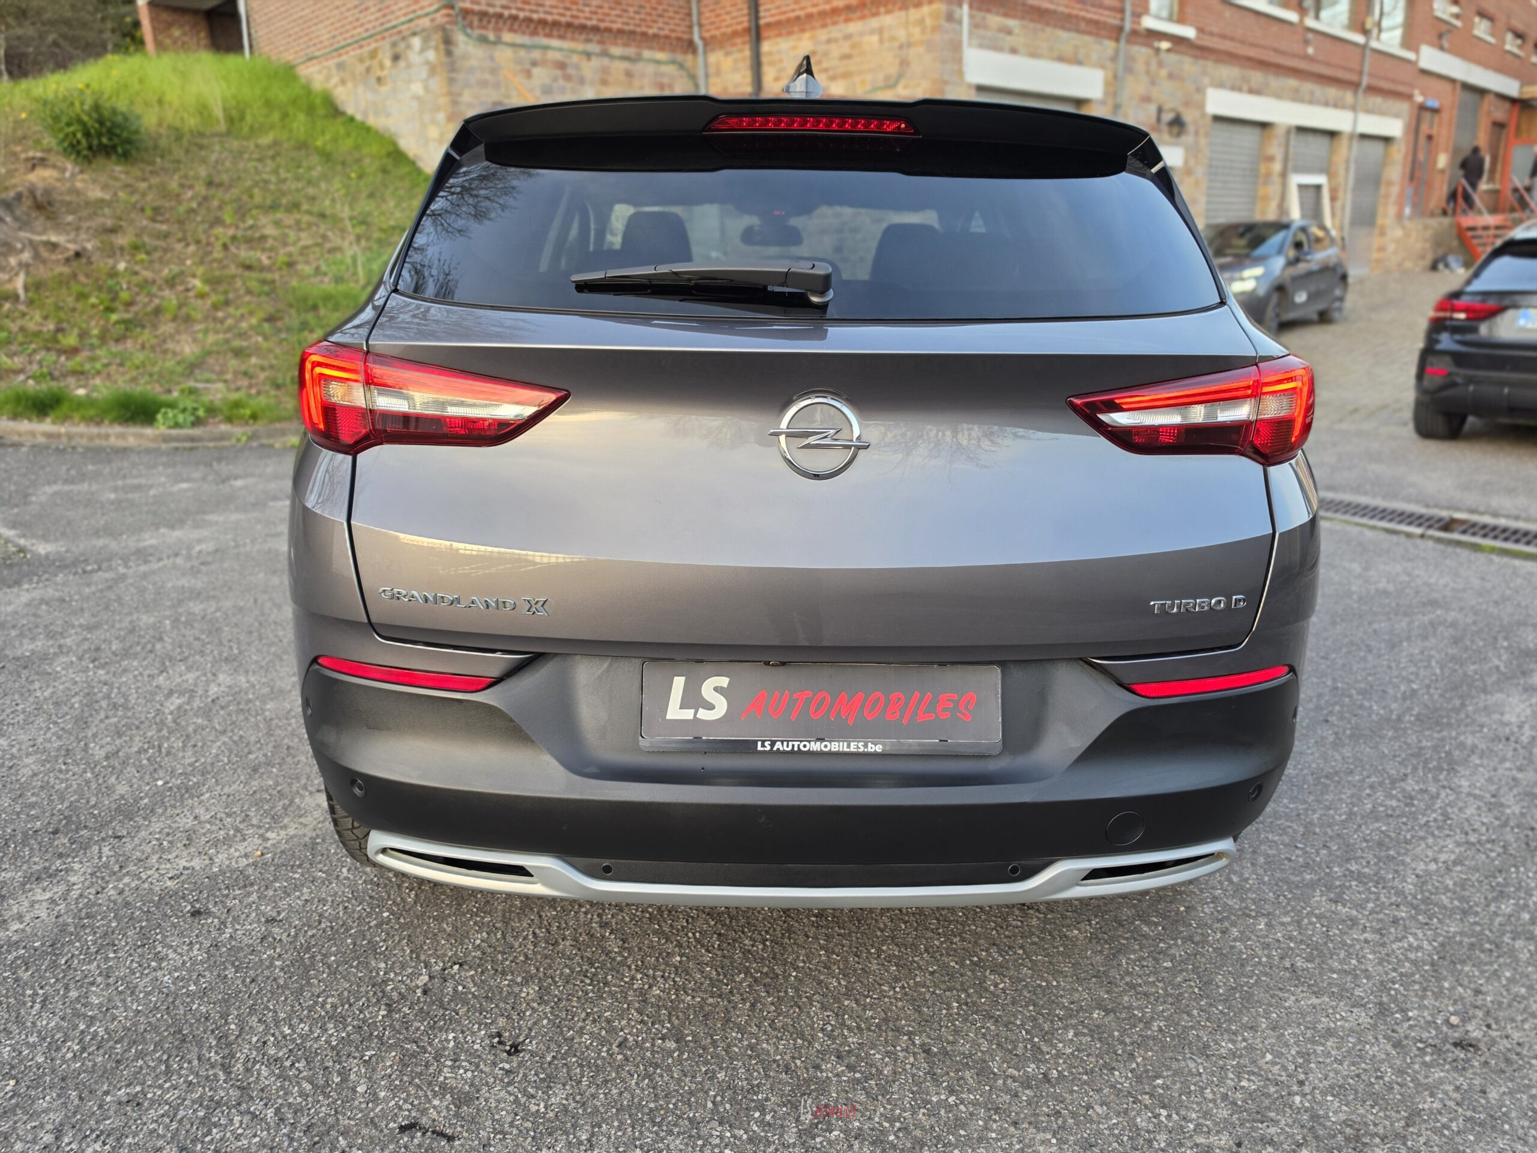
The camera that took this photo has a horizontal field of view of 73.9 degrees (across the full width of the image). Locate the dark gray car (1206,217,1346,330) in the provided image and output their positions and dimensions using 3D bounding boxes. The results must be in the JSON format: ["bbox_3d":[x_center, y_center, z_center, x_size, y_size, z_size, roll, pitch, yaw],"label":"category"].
[{"bbox_3d":[7.143,-4.460,15.085,1.780,1.475,4.020,14,24,42],"label":"dark gray car"}]

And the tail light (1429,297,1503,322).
[{"bbox_3d":[4.621,-1.755,6.778,0.200,0.165,0.480,-12,20,-27],"label":"tail light"}]

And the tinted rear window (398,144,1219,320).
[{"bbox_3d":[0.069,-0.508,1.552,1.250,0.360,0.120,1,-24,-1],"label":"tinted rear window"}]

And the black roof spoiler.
[{"bbox_3d":[0.069,-0.695,1.607,1.080,0.125,0.270,1,17,-1],"label":"black roof spoiler"}]

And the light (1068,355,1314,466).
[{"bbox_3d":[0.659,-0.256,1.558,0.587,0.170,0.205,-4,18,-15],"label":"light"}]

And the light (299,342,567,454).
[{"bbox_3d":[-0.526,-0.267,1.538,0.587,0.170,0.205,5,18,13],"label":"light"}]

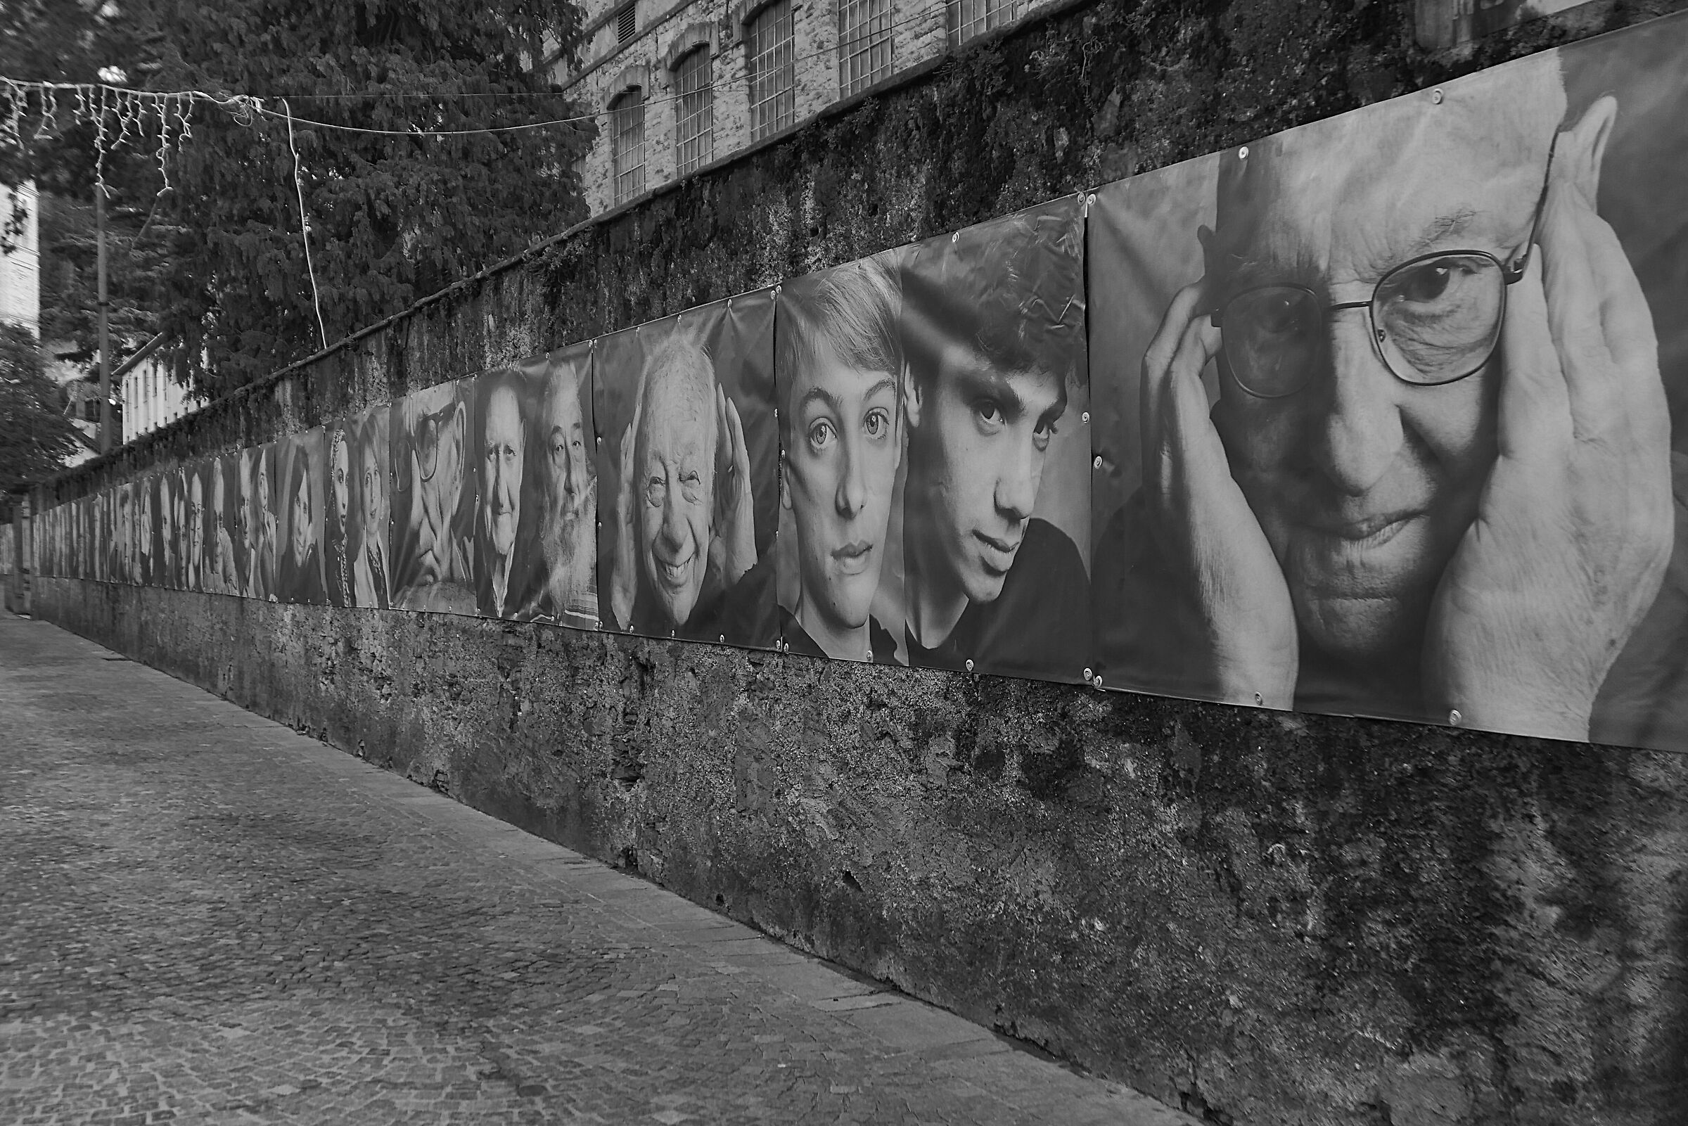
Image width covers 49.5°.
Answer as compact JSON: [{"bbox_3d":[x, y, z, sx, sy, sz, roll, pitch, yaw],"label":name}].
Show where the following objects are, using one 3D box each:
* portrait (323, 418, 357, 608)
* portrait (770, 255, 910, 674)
[{"bbox_3d":[-4.121,-0.411,14.987,0.030,1.500,1.149,-1,1,-27],"label":"portrait"},{"bbox_3d":[-0.023,-0.377,7.080,0.030,1.500,1.084,-1,1,-27],"label":"portrait"}]

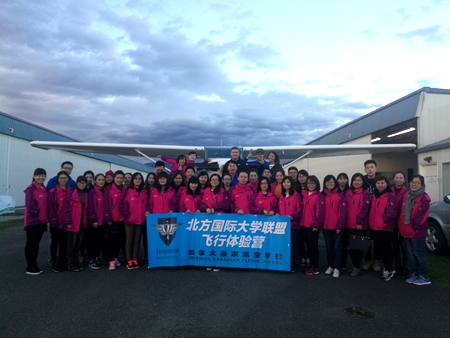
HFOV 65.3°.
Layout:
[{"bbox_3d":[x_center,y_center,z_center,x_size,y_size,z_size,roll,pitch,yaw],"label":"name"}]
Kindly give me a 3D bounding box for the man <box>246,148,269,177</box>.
[{"bbox_3d":[0.750,0.410,7.900,0.620,1.740,0.420,0,-1,3],"label":"man"}]

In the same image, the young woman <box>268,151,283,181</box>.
[{"bbox_3d":[1.030,0.450,7.500,0.540,1.630,0.380,0,-1,18],"label":"young woman"}]

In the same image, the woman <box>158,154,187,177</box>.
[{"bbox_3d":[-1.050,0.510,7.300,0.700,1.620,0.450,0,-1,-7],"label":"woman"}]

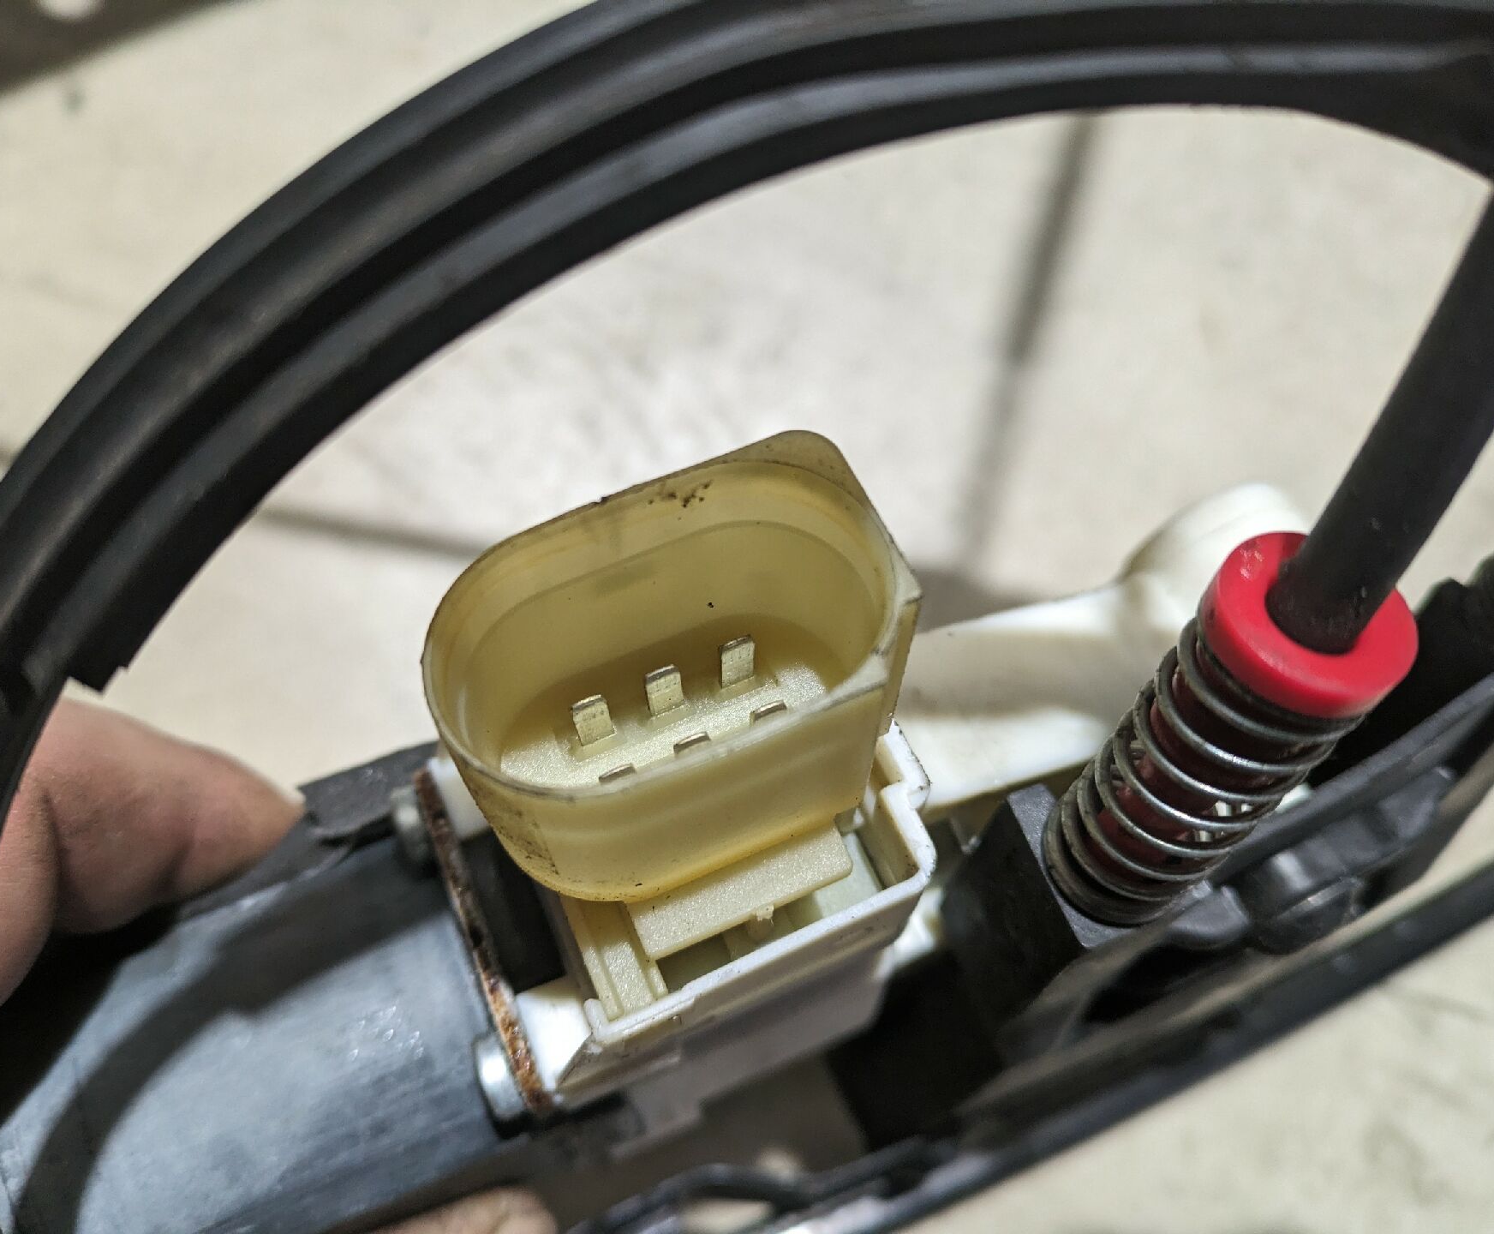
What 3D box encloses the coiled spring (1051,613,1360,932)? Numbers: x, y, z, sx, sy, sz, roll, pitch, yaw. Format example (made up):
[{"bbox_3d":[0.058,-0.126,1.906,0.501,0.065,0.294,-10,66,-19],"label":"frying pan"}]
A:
[{"bbox_3d":[0.036,0.012,0.096,0.013,0.034,0.013,5,51,-6],"label":"coiled spring"}]

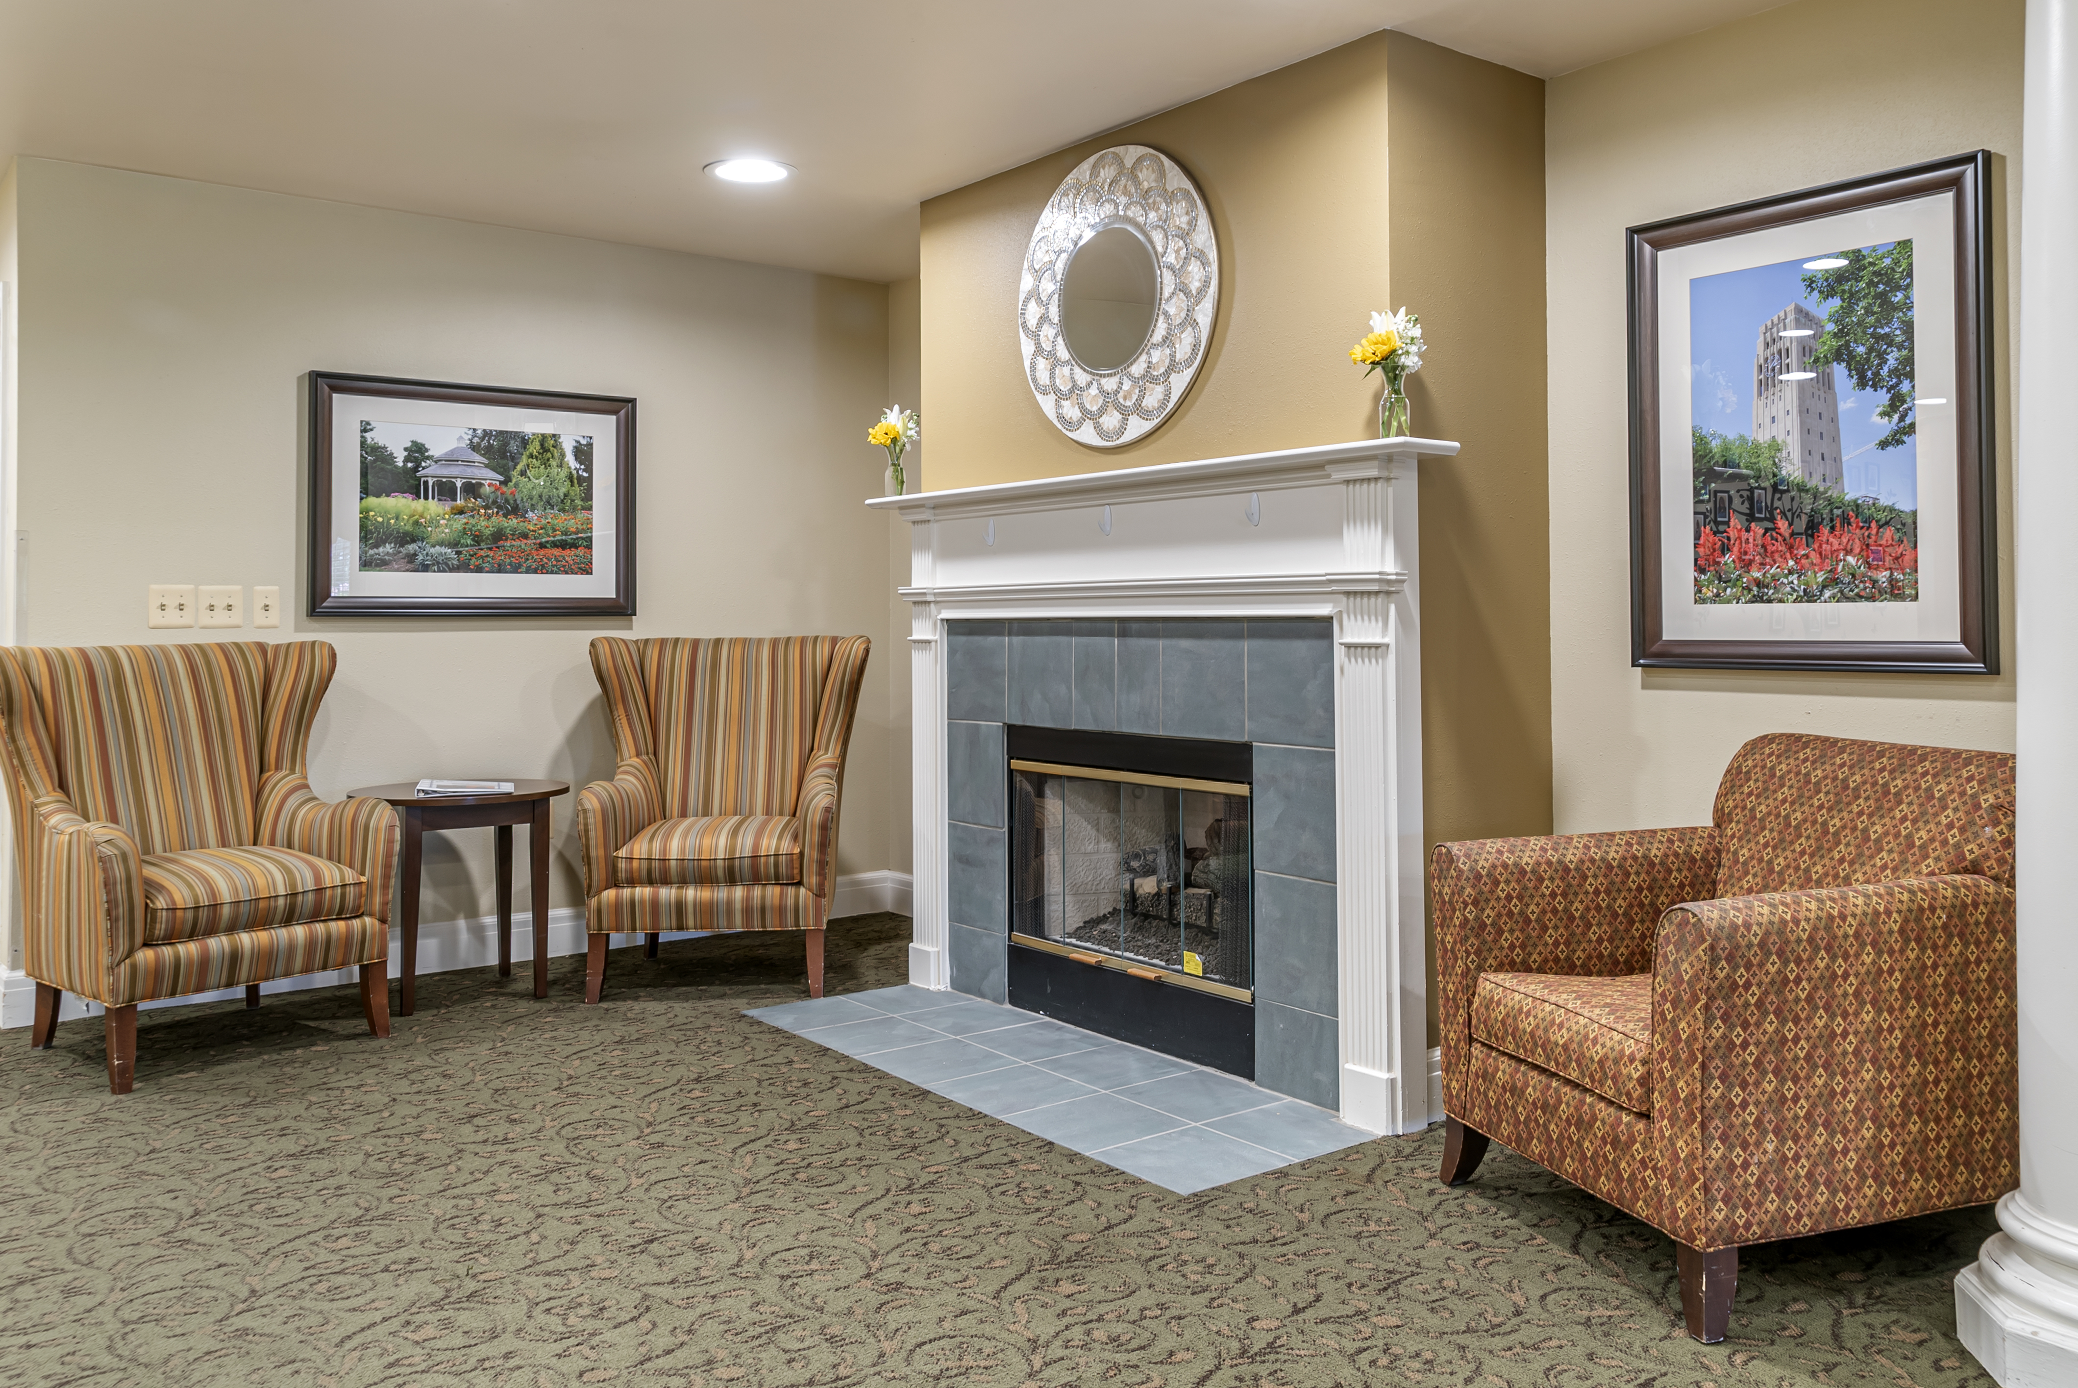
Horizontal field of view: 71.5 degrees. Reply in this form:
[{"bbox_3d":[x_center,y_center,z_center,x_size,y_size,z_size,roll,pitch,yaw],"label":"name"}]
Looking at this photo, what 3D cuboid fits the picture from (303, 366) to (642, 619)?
[{"bbox_3d":[-1.850,-0.639,4.803,1.031,0.755,0.040,-3,4,-34],"label":"picture"}]

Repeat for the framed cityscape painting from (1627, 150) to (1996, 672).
[{"bbox_3d":[1.642,-0.566,3.135,0.040,1.019,0.740,-3,4,-40],"label":"framed cityscape painting"}]

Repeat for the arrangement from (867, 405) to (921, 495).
[{"bbox_3d":[-0.461,-0.773,4.600,0.150,0.293,0.130,2,4,40],"label":"arrangement"}]

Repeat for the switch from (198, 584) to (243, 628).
[{"bbox_3d":[-2.491,-0.265,4.398,0.116,0.122,0.015,-3,4,-34],"label":"switch"}]

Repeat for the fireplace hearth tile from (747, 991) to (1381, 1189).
[{"bbox_3d":[-0.044,0.969,3.784,0.630,0.020,1.810,-3,4,-39],"label":"fireplace hearth tile"}]

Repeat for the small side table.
[{"bbox_3d":[-1.796,0.620,4.516,0.640,0.640,0.640,-2,3,-30],"label":"small side table"}]

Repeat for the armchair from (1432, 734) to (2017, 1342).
[{"bbox_3d":[1.309,0.558,2.709,0.820,0.900,0.790,-1,3,-18],"label":"armchair"}]

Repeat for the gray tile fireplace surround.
[{"bbox_3d":[0.223,0.374,3.947,0.060,1.154,1.508,-3,4,-40],"label":"gray tile fireplace surround"}]

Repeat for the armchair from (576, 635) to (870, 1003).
[{"bbox_3d":[-1.015,0.371,4.749,0.840,1.100,0.770,-1,3,-2],"label":"armchair"}]

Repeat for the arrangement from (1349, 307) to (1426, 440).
[{"bbox_3d":[0.767,-0.703,3.165,0.150,0.293,0.130,2,4,40],"label":"arrangement"}]

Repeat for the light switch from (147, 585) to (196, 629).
[{"bbox_3d":[-2.596,-0.261,4.326,0.116,0.122,0.015,-3,4,-34],"label":"light switch"}]

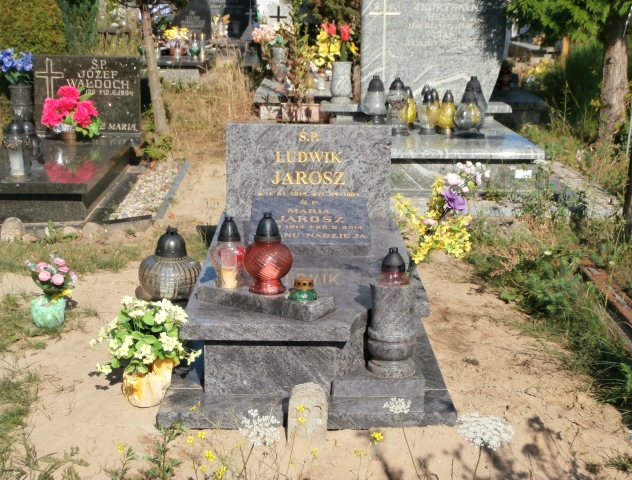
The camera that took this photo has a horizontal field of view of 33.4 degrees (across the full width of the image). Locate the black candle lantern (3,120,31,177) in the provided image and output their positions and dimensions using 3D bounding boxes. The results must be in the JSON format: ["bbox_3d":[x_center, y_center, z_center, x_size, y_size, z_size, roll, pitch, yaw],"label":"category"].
[{"bbox_3d":[-1.873,-0.573,6.600,0.170,0.350,0.170,0,12,-2],"label":"black candle lantern"}]

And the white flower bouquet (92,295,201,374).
[{"bbox_3d":[-0.586,0.328,3.620,0.380,0.265,0.320,0,12,-1],"label":"white flower bouquet"}]

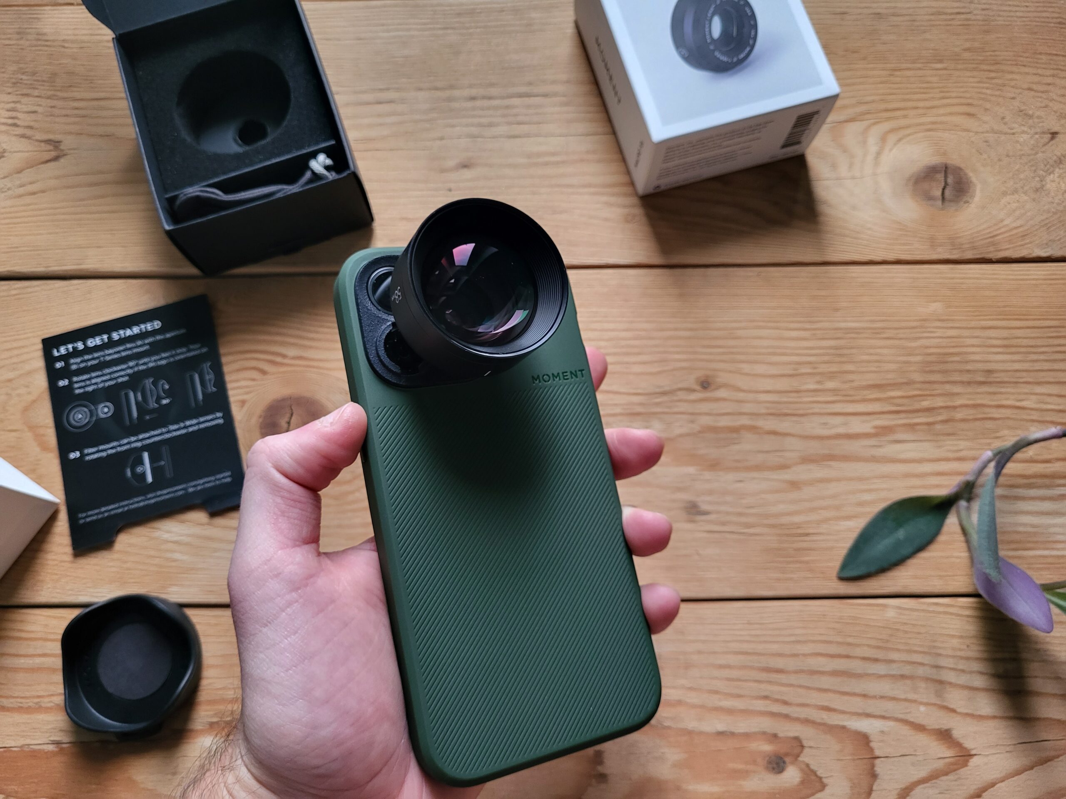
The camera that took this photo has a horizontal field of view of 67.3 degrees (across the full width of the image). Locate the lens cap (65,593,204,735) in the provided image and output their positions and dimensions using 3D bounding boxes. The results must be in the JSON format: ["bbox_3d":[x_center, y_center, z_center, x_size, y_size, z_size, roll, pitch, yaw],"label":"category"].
[{"bbox_3d":[-0.156,0.104,0.314,0.051,0.014,0.052,0,76,1],"label":"lens cap"}]

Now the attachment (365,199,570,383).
[{"bbox_3d":[-0.018,-0.029,0.227,0.048,0.033,0.046,-7,78,-25],"label":"attachment"}]

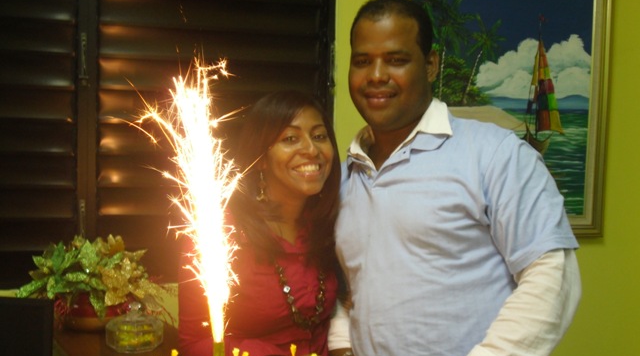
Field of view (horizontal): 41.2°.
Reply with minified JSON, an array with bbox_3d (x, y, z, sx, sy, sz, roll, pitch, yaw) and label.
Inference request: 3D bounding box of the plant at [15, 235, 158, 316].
[{"bbox_3d":[-0.576,0.263,2.150,0.375,0.235,0.310,0,2,-17],"label":"plant"}]

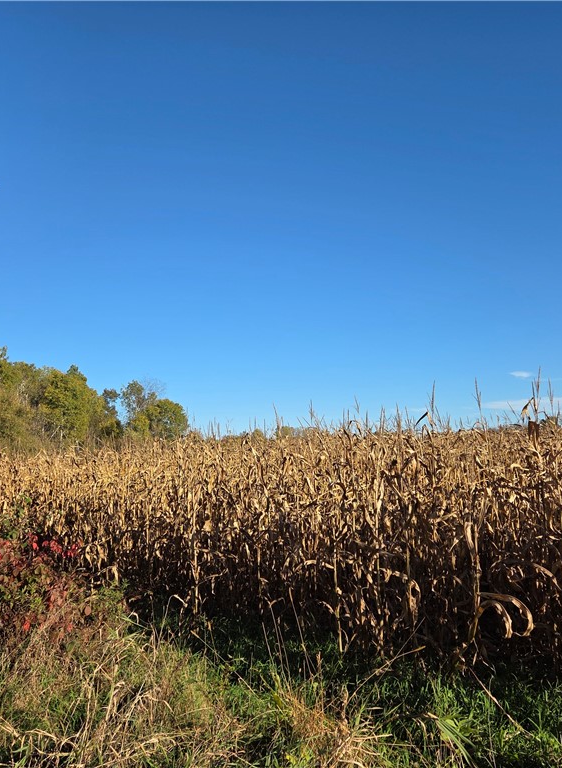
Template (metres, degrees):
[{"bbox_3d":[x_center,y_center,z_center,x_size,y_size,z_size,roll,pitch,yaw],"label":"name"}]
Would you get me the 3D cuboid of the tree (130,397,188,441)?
[{"bbox_3d":[-14.286,5.350,80.000,7.000,7.300,6.600,1,-6,-10],"label":"tree"}]

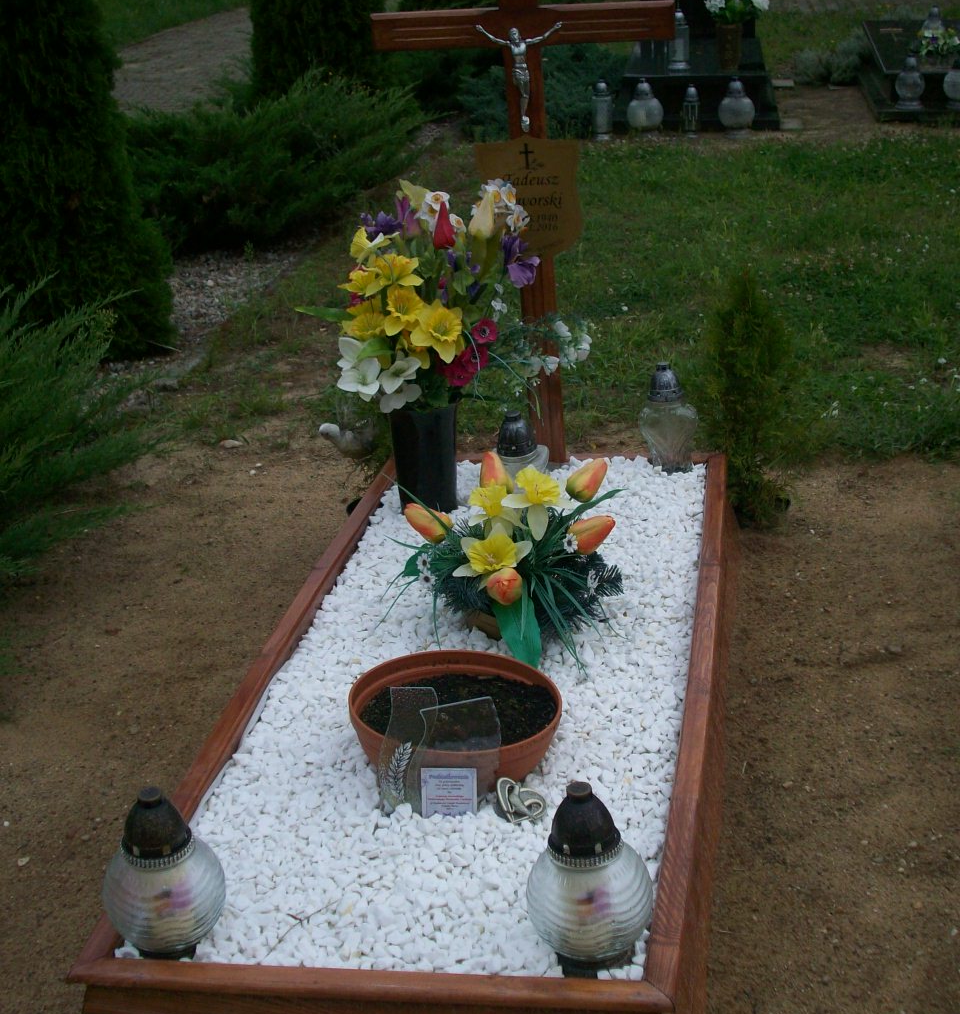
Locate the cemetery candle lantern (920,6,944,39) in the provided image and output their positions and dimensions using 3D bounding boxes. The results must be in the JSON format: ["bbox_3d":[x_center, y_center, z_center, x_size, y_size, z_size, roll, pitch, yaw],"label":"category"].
[{"bbox_3d":[2.514,-2.652,9.408,0.145,0.225,0.145,0,22,9],"label":"cemetery candle lantern"}]

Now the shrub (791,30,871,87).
[{"bbox_3d":[2.155,-2.754,10.379,0.480,0.297,0.420,0,22,9],"label":"shrub"}]

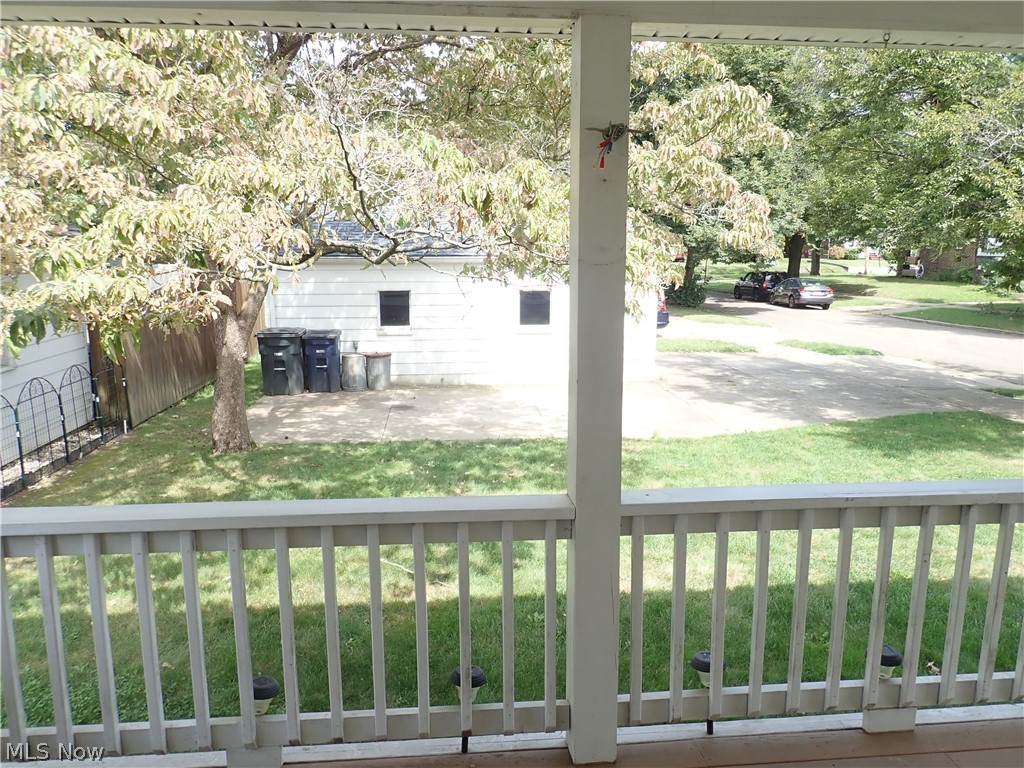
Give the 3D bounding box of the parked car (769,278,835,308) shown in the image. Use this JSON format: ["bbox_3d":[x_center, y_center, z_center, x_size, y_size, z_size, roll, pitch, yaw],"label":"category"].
[{"bbox_3d":[14.109,-4.502,36.319,1.830,1.450,4.800,0,10,1],"label":"parked car"}]

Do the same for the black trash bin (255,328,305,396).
[{"bbox_3d":[-4.036,-0.387,12.938,0.720,1.080,0.850,-2,10,-10],"label":"black trash bin"}]

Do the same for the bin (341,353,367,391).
[{"bbox_3d":[-2.813,-0.219,13.229,0.460,0.640,0.460,-1,10,-5],"label":"bin"}]

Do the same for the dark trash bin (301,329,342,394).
[{"bbox_3d":[-3.335,-0.397,13.069,0.630,1.050,0.760,-2,10,-10],"label":"dark trash bin"}]

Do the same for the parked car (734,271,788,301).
[{"bbox_3d":[14.419,-5.712,42.757,1.830,1.720,4.500,-2,10,-8],"label":"parked car"}]

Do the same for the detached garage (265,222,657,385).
[{"bbox_3d":[-1.029,-2.098,15.850,7.200,3.400,5.400,-1,10,-5],"label":"detached garage"}]

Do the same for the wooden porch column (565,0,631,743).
[{"bbox_3d":[0.263,0.108,2.309,0.140,2.300,0.145,-1,10,-5],"label":"wooden porch column"}]

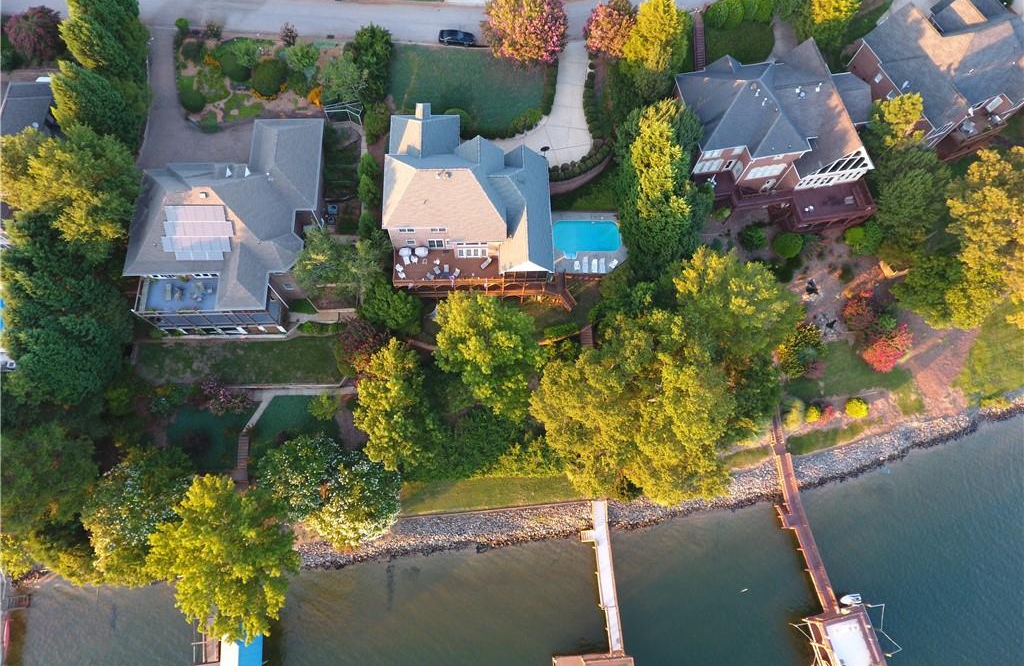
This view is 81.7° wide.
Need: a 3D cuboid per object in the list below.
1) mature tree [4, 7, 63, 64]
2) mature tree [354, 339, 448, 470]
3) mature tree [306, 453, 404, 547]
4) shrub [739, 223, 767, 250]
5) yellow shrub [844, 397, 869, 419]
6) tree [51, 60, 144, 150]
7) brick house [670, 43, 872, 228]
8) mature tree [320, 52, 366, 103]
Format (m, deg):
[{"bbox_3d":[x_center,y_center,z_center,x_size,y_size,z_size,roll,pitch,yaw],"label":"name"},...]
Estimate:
[{"bbox_3d":[-59.313,-36.803,73.701,6.300,6.000,7.200,0,70,0],"label":"mature tree"},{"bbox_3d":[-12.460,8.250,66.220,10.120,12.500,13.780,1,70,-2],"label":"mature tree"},{"bbox_3d":[-16.229,17.343,61.487,9.464,7.800,9.690,0,70,0],"label":"mature tree"},{"bbox_3d":[30.406,-12.206,74.823,3.300,2.700,3.300,1,69,-2],"label":"shrub"},{"bbox_3d":[39.209,8.588,67.343,2.546,1.600,2.525,0,70,0],"label":"yellow shrub"},{"bbox_3d":[-47.185,-25.915,67.948,7.400,11.500,7.800,0,70,0],"label":"tree"},{"bbox_3d":[31.367,-22.631,68.122,20.800,12.200,19.000,-10,70,-4],"label":"brick house"},{"bbox_3d":[-20.841,-31.408,73.686,5.400,5.500,6.000,1,69,-2],"label":"mature tree"}]

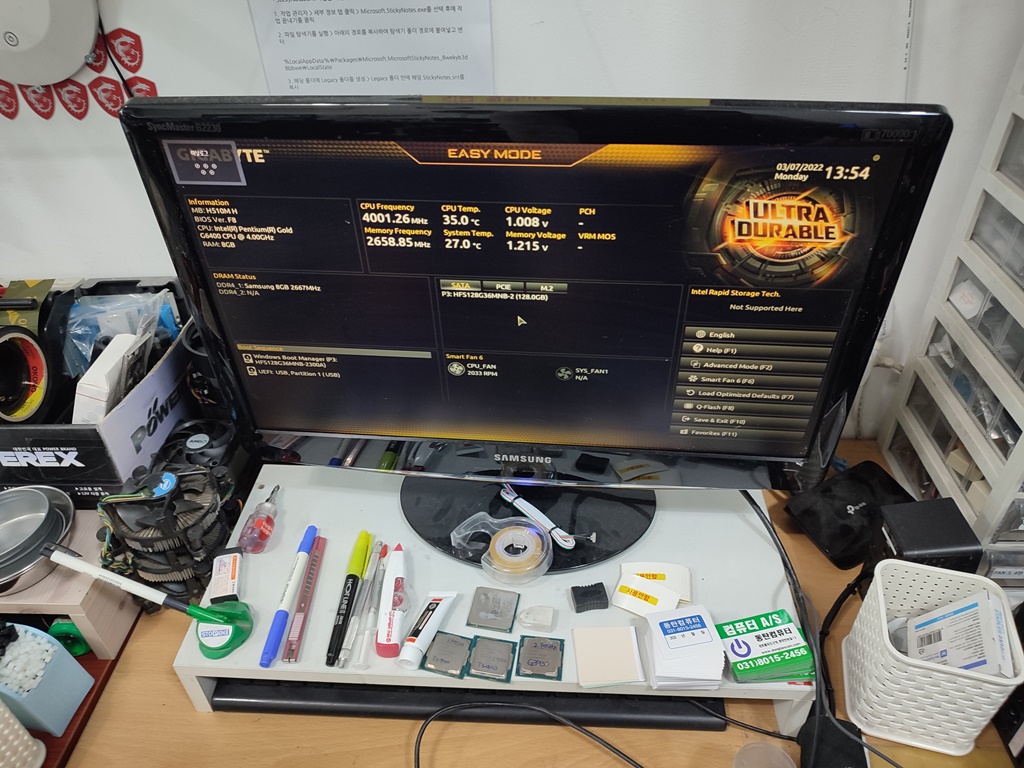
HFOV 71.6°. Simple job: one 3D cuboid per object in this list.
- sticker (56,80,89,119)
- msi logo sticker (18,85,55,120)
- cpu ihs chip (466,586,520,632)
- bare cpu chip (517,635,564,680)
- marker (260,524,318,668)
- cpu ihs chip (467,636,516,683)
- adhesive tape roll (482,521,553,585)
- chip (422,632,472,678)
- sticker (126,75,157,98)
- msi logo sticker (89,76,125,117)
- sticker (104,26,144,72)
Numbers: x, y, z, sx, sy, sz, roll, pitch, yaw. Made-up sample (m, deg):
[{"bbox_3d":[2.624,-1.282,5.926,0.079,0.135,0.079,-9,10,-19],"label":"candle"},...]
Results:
[{"bbox_3d":[-0.414,-0.270,0.675,0.033,0.039,0.001,1,41,4],"label":"sticker"},{"bbox_3d":[-0.448,-0.271,0.678,0.033,0.039,0.001,1,41,4],"label":"msi logo sticker"},{"bbox_3d":[-0.016,0.200,0.631,0.040,0.005,0.040,6,37,11],"label":"cpu ihs chip"},{"bbox_3d":[0.024,0.227,0.592,0.037,0.004,0.037,3,37,7],"label":"bare cpu chip"},{"bbox_3d":[-0.202,0.188,0.647,0.013,0.013,0.149,0,36,2],"label":"marker"},{"bbox_3d":[-0.017,0.231,0.597,0.037,0.004,0.037,6,42,9],"label":"cpu ihs chip"},{"bbox_3d":[0.005,0.155,0.663,0.065,0.018,0.065,-1,41,1],"label":"adhesive tape roll"},{"bbox_3d":[-0.052,0.227,0.597,0.037,0.004,0.037,9,38,15],"label":"chip"},{"bbox_3d":[-0.347,-0.269,0.667,0.032,0.038,0.001,1,36,3],"label":"sticker"},{"bbox_3d":[-0.381,-0.271,0.672,0.033,0.039,0.001,1,41,4],"label":"msi logo sticker"},{"bbox_3d":[-0.347,-0.301,0.643,0.033,0.039,0.001,1,41,4],"label":"sticker"}]

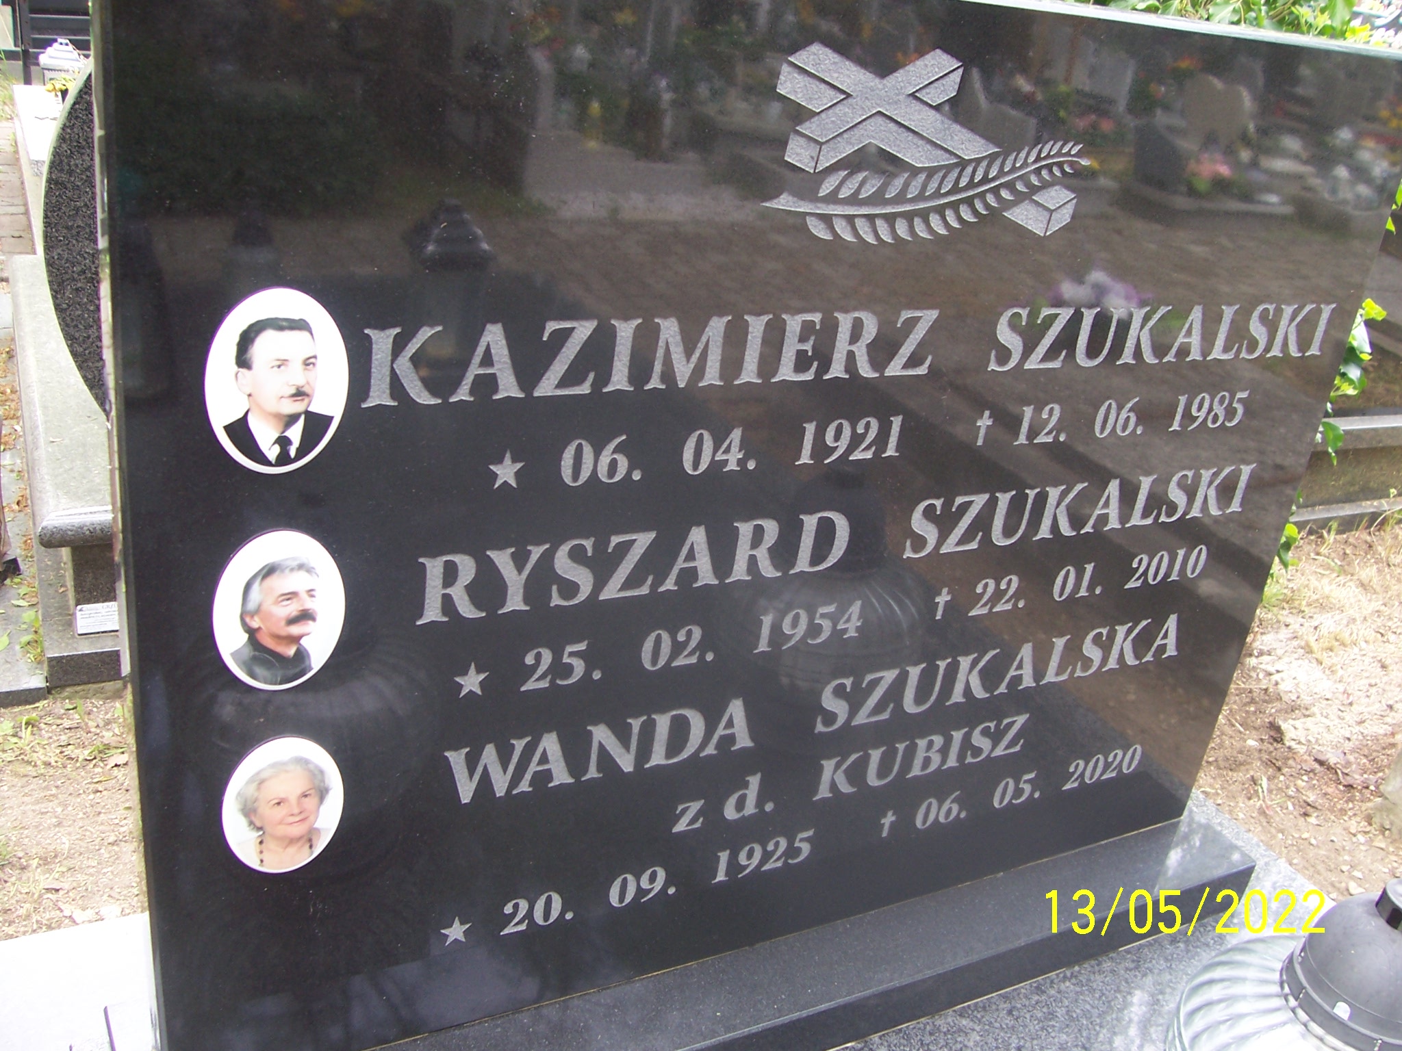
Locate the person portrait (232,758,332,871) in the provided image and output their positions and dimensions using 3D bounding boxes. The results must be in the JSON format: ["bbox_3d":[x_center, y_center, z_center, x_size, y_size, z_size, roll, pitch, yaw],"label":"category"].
[{"bbox_3d":[-0.366,0.255,1.204,0.091,0.125,0.008,-6,29,-28],"label":"person portrait"}]

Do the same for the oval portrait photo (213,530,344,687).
[{"bbox_3d":[-0.340,0.070,1.112,0.110,0.150,0.010,-6,29,-28],"label":"oval portrait photo"}]

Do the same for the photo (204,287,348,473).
[{"bbox_3d":[-0.315,-0.106,1.025,0.110,0.150,0.010,-6,29,-28],"label":"photo"}]

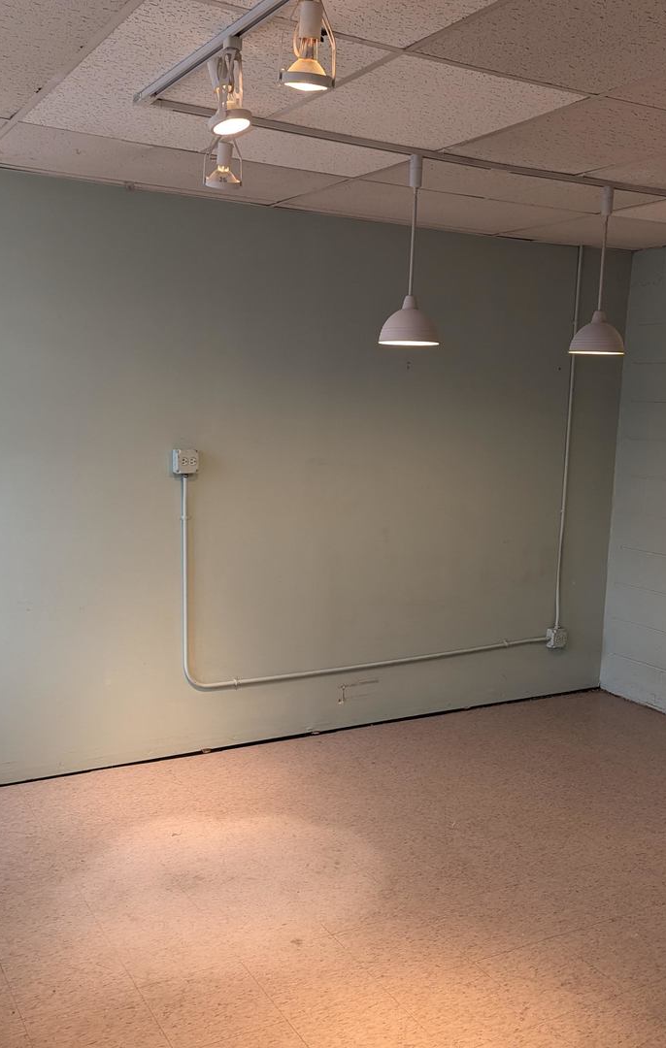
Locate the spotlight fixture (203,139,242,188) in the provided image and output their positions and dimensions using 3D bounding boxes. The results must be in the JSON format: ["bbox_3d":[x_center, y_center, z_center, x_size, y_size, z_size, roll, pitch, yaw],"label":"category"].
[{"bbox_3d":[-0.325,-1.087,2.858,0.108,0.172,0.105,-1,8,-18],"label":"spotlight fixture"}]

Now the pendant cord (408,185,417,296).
[{"bbox_3d":[0.266,-0.943,3.220,0.009,0.362,0.009,-3,9,-30],"label":"pendant cord"}]

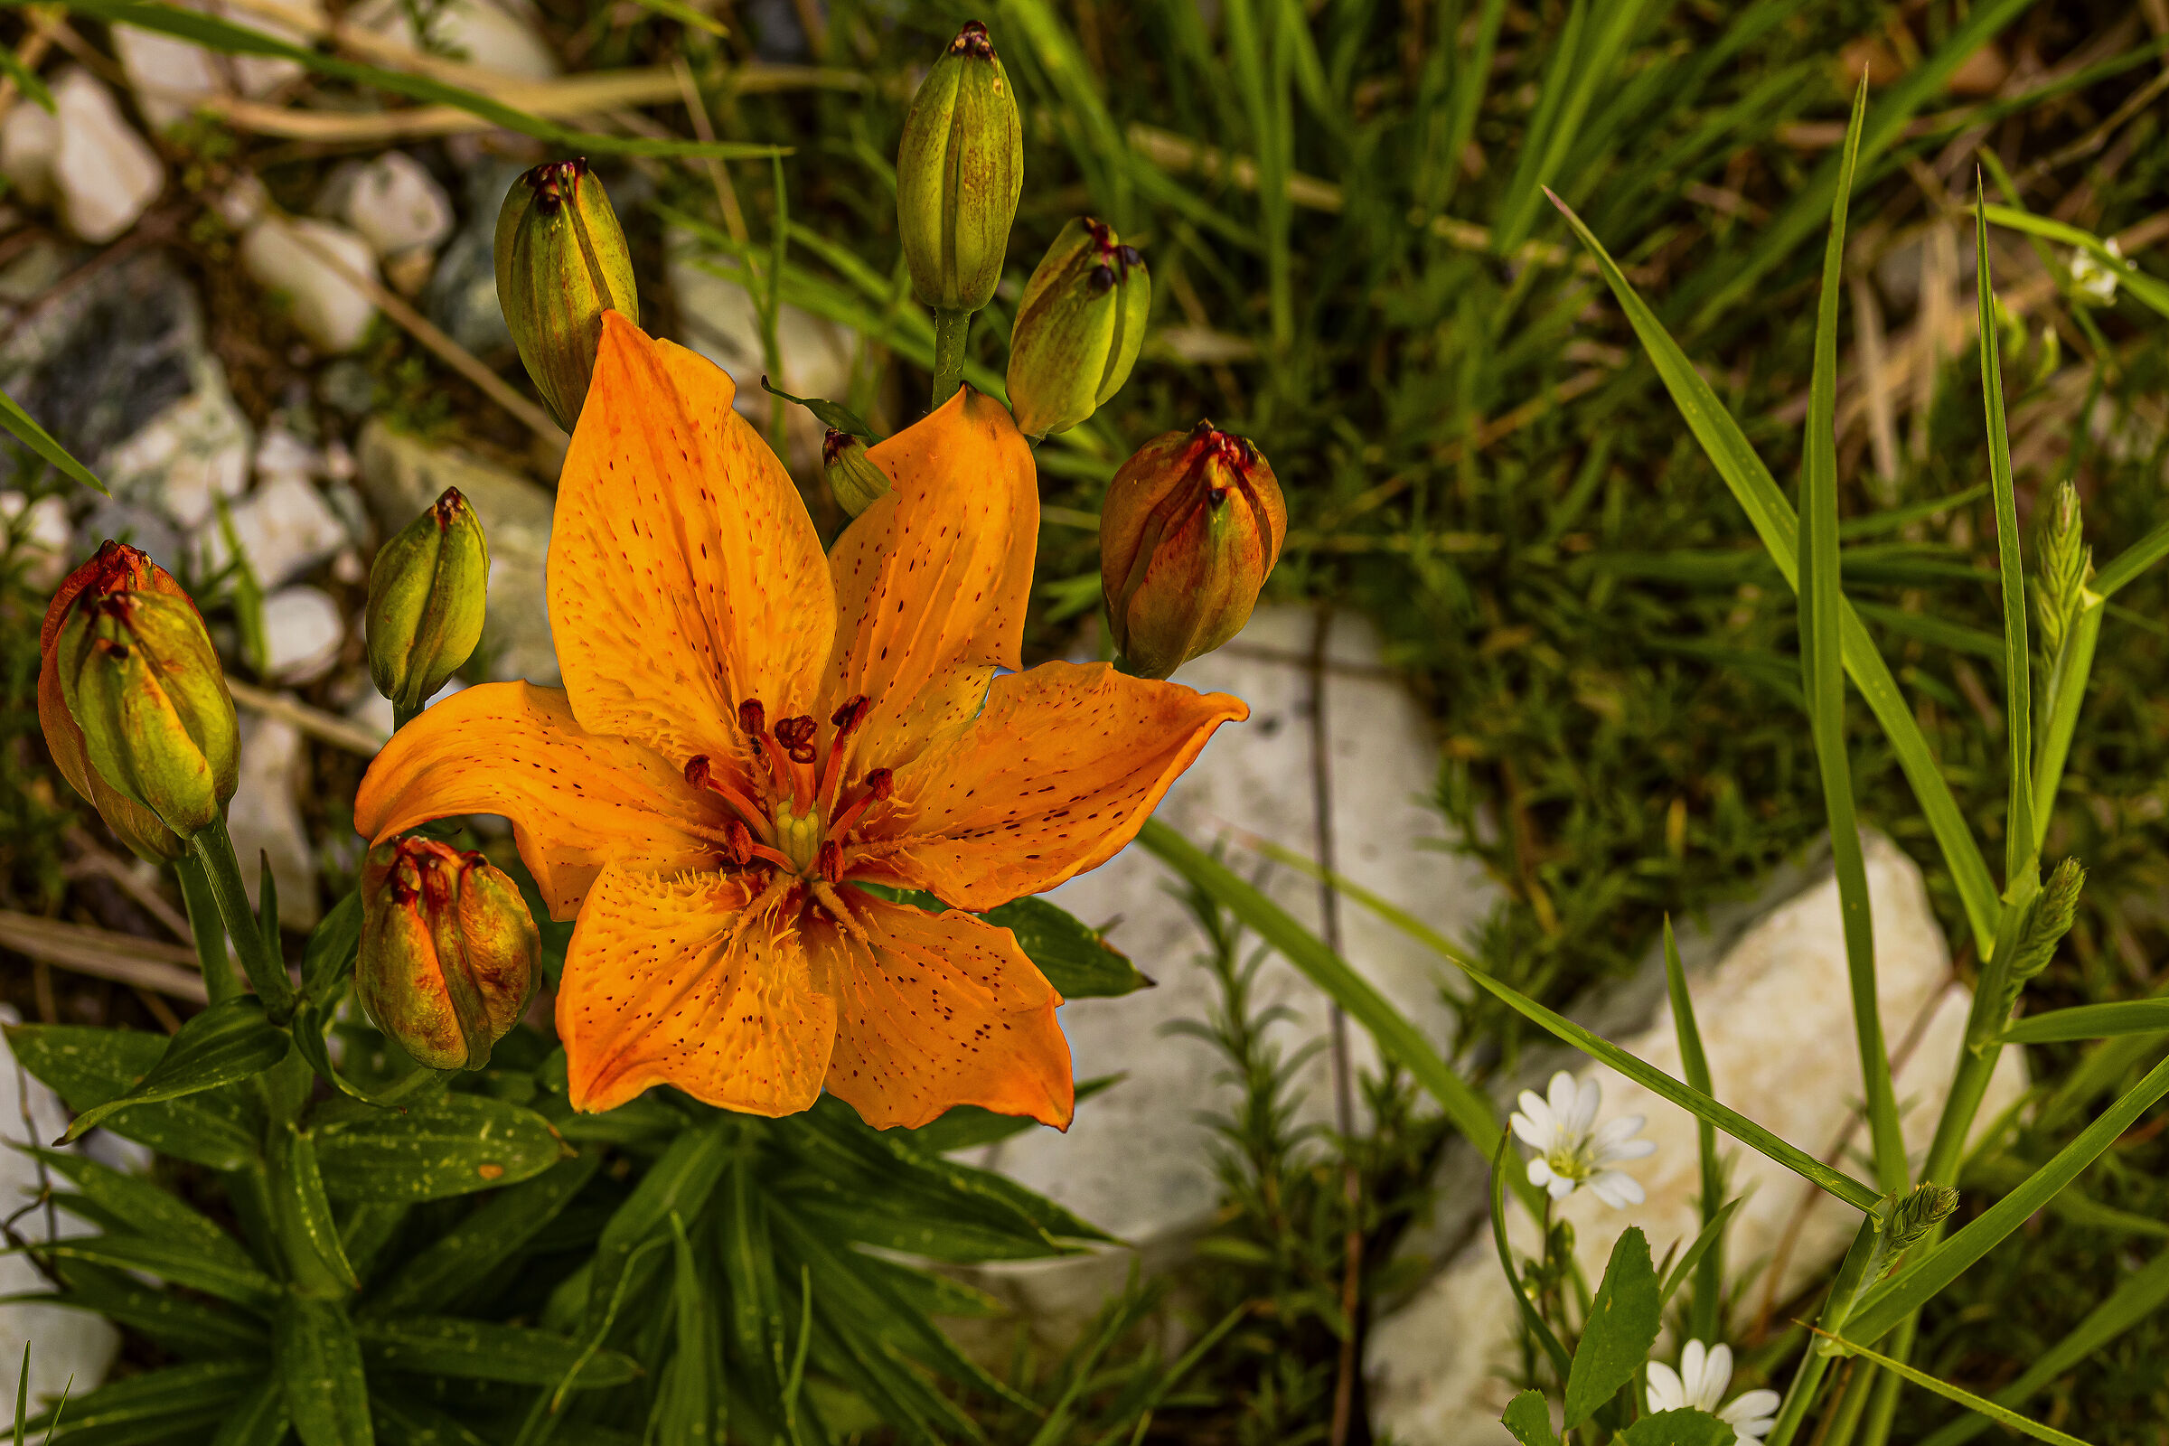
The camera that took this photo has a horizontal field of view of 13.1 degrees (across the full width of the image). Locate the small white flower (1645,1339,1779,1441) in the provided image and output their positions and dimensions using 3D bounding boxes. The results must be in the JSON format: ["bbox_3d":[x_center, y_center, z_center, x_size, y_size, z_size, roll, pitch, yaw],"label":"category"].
[{"bbox_3d":[0.084,0.090,1.262,0.018,0.008,0.017,0,60,0],"label":"small white flower"}]

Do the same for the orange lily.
[{"bbox_3d":[-0.037,0.000,1.220,0.115,0.060,0.101,0,68,0],"label":"orange lily"}]

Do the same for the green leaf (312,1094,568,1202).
[{"bbox_3d":[-0.087,0.058,1.280,0.038,0.006,0.016,3,52,15],"label":"green leaf"}]

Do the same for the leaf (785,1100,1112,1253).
[{"bbox_3d":[-0.018,0.060,1.250,0.047,0.007,0.013,23,45,-3],"label":"leaf"}]

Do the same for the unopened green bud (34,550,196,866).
[{"bbox_3d":[-0.125,-0.003,1.232,0.024,0.044,0.024,-9,38,7],"label":"unopened green bud"}]

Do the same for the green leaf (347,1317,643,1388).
[{"bbox_3d":[-0.078,0.084,1.260,0.038,0.005,0.010,11,44,0],"label":"green leaf"}]

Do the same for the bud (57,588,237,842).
[{"bbox_3d":[-0.117,-0.001,1.180,0.018,0.041,0.018,-10,44,10],"label":"bud"}]

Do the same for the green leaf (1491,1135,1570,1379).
[{"bbox_3d":[0.058,0.071,1.250,0.006,0.036,0.008,-6,22,20],"label":"green leaf"}]

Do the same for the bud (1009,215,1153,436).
[{"bbox_3d":[-0.001,-0.050,1.205,0.016,0.036,0.016,12,46,-12],"label":"bud"}]

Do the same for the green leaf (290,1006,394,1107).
[{"bbox_3d":[-0.094,0.042,1.195,0.018,0.007,0.006,45,54,0],"label":"green leaf"}]

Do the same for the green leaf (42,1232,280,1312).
[{"bbox_3d":[-0.122,0.073,1.250,0.032,0.006,0.009,12,45,3],"label":"green leaf"}]

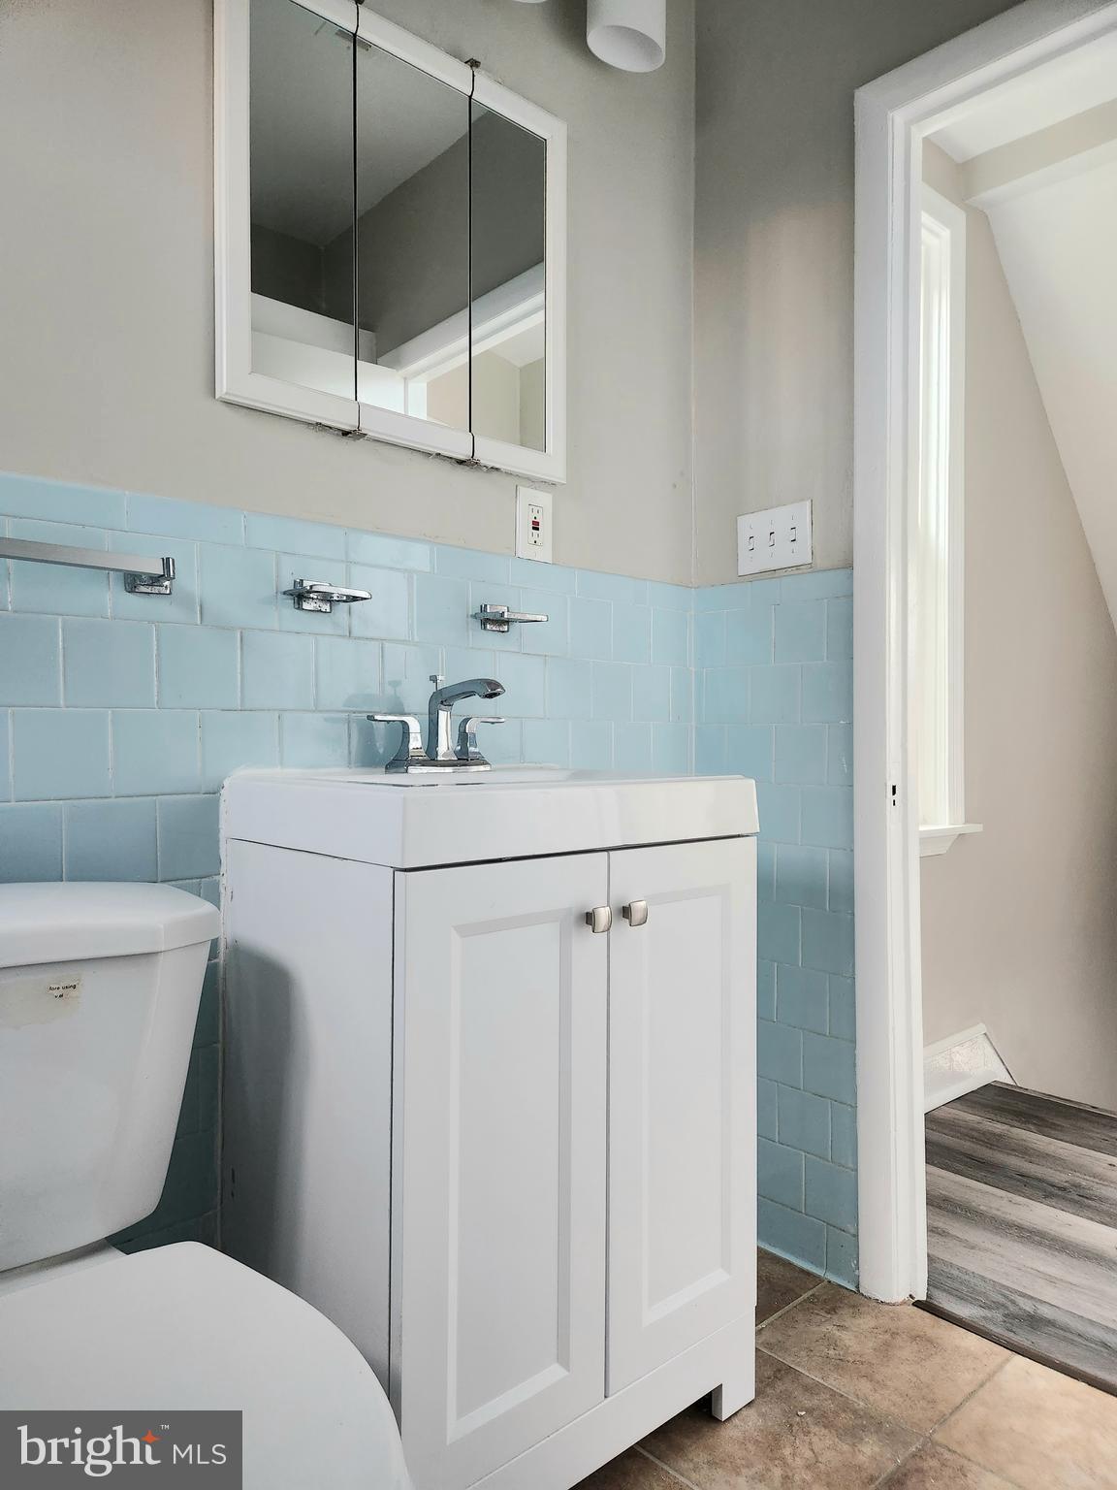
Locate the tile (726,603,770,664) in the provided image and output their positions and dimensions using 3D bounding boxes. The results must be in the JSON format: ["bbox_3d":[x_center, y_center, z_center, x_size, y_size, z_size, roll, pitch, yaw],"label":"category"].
[{"bbox_3d":[0.361,-0.203,1.860,0.010,0.107,0.105,0,-1,-43],"label":"tile"}]

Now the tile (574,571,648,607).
[{"bbox_3d":[0.098,-0.285,1.804,0.184,0.049,0.010,0,-1,-43],"label":"tile"}]

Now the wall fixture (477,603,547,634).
[{"bbox_3d":[-0.078,-0.206,1.578,0.093,0.041,0.085,0,-1,-43],"label":"wall fixture"}]

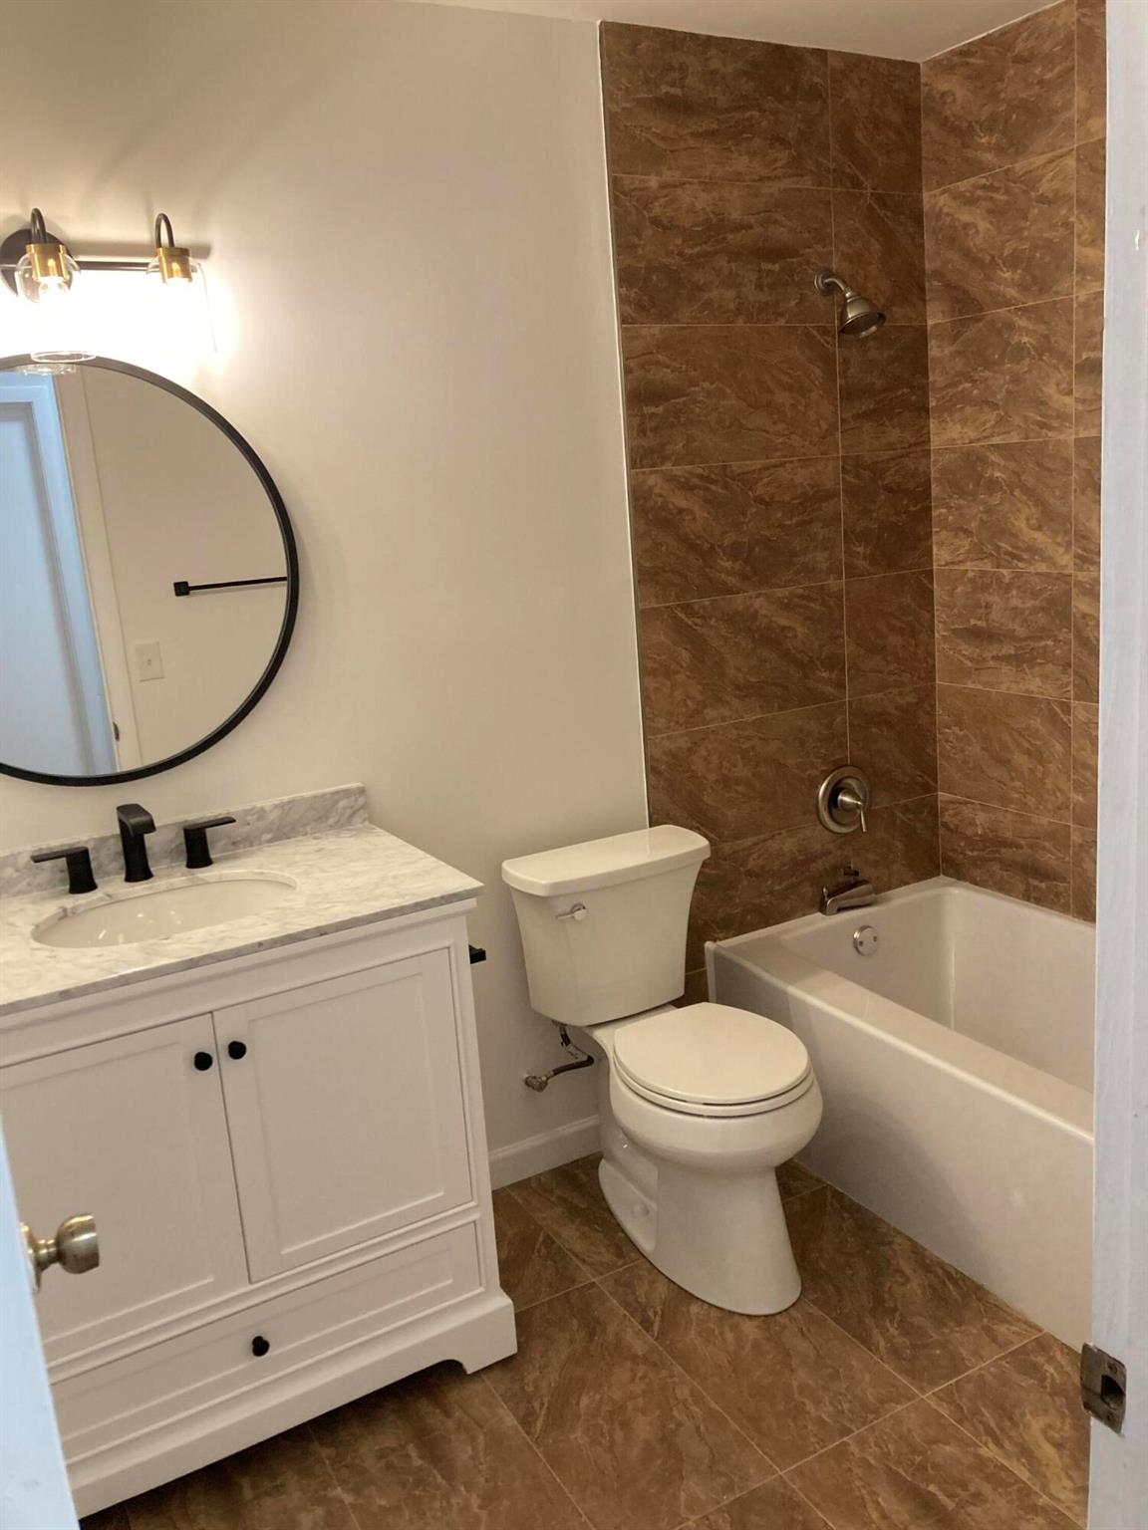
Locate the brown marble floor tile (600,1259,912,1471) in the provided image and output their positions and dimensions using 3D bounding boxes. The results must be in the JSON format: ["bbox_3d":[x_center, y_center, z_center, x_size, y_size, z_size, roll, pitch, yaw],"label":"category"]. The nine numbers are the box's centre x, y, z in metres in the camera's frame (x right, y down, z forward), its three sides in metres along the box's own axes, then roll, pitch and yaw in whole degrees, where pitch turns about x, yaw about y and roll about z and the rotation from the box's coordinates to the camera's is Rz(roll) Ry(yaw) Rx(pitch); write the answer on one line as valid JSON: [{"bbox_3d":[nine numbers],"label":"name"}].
[{"bbox_3d":[0.323,1.065,2.307,0.305,0.010,0.601,-11,14,-27],"label":"brown marble floor tile"}]

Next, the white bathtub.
[{"bbox_3d":[1.055,0.704,2.624,0.780,0.444,1.535,-11,14,-27],"label":"white bathtub"}]

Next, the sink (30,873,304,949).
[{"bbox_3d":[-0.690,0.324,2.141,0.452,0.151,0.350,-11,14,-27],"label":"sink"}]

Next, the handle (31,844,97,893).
[{"bbox_3d":[-0.918,0.194,2.233,0.102,0.077,0.046,-11,14,-27],"label":"handle"}]

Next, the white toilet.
[{"bbox_3d":[0.228,0.606,2.596,0.433,0.773,0.730,-11,14,-27],"label":"white toilet"}]

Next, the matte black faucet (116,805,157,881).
[{"bbox_3d":[-0.788,0.152,2.240,0.050,0.136,0.152,-11,14,-27],"label":"matte black faucet"}]

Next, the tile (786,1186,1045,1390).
[{"bbox_3d":[0.587,1.014,2.446,0.301,0.010,0.601,-11,14,-27],"label":"tile"}]

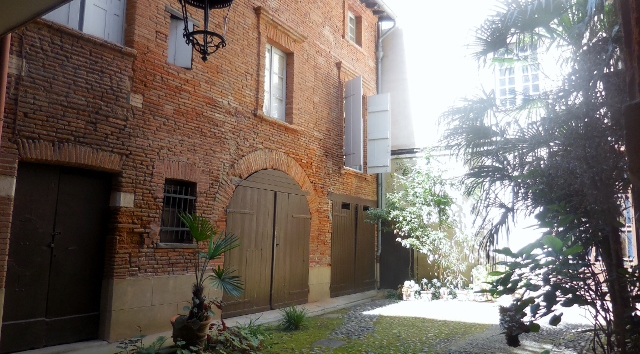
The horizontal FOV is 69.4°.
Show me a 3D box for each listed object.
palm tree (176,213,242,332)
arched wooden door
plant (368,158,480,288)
[{"bbox_3d":[-1.692,1.421,6.950,0.930,1.650,0.850,2,-7,0],"label":"palm tree"},{"bbox_3d":[-0.958,1.327,9.888,0.150,2.880,2.680,-3,-9,33],"label":"arched wooden door"},{"bbox_3d":[2.789,1.278,12.700,2.500,3.650,1.800,-3,-9,33],"label":"plant"}]

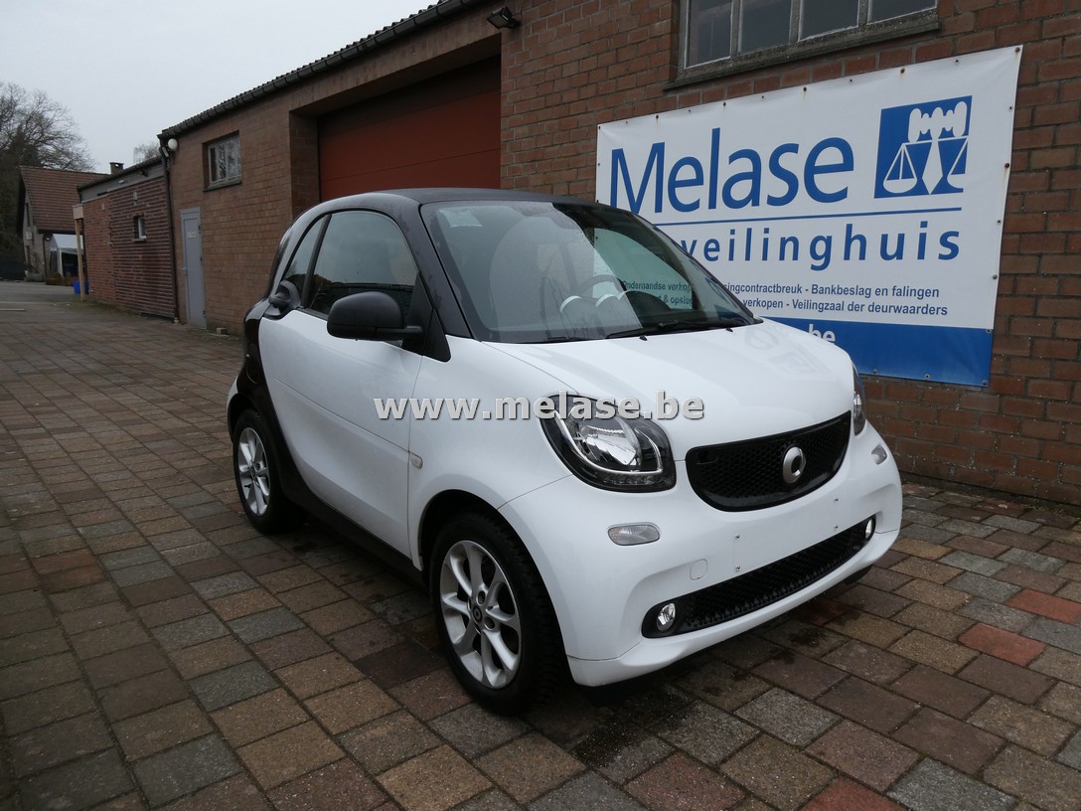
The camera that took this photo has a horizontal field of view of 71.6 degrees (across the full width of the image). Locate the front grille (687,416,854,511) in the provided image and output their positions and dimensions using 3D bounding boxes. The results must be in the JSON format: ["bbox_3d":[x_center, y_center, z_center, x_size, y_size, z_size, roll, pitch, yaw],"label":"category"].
[{"bbox_3d":[0.727,0.177,2.253,0.870,0.225,0.090,-8,14,-39],"label":"front grille"}]

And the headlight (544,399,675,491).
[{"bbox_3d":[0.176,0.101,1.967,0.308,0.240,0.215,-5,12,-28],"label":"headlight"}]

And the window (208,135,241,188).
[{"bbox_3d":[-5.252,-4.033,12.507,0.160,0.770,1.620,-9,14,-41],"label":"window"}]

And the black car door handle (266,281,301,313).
[{"bbox_3d":[-1.078,-0.440,3.123,0.100,0.150,0.220,-8,14,-39],"label":"black car door handle"}]

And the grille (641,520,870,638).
[{"bbox_3d":[0.738,0.513,2.285,1.180,0.160,0.100,-8,14,-39],"label":"grille"}]

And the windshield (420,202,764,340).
[{"bbox_3d":[0.209,-0.507,2.750,1.400,0.100,0.790,-8,51,-39],"label":"windshield"}]

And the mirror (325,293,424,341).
[{"bbox_3d":[-0.521,-0.283,2.380,0.245,0.150,0.130,-8,14,-39],"label":"mirror"}]

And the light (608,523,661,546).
[{"bbox_3d":[0.232,0.321,1.871,0.155,0.058,0.045,-5,12,-27],"label":"light"}]

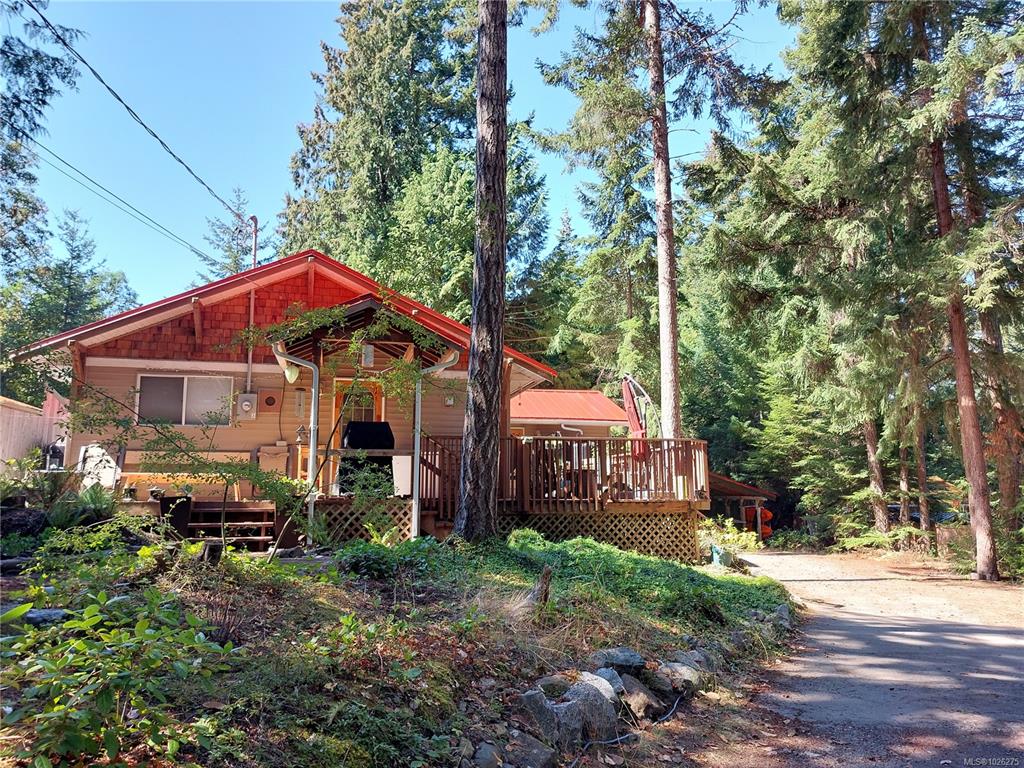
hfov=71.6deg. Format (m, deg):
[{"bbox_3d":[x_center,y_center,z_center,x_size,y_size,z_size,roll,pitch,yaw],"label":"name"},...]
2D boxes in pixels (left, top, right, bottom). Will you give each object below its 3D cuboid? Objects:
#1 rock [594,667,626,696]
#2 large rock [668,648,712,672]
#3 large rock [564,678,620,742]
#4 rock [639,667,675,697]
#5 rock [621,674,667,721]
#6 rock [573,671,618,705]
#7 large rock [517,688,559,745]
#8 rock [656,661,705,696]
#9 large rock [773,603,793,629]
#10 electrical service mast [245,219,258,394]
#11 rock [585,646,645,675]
[{"bbox_3d":[0.649,1.968,4.680,0.220,0.200,0.200,-2,-8,7],"label":"rock"},{"bbox_3d":[1.370,2.138,5.450,0.330,0.220,0.270,-3,-8,13],"label":"large rock"},{"bbox_3d":[0.475,1.944,4.240,0.330,0.330,0.270,-1,-8,6],"label":"large rock"},{"bbox_3d":[1.003,2.073,4.930,0.250,0.190,0.240,-2,-8,11],"label":"rock"},{"bbox_3d":[0.852,2.031,4.600,0.270,0.250,0.290,-2,-8,10],"label":"rock"},{"bbox_3d":[0.523,1.921,4.450,0.290,0.220,0.250,-2,-8,6],"label":"rock"},{"bbox_3d":[0.153,1.996,4.250,0.250,0.290,0.230,-1,-8,2],"label":"large rock"},{"bbox_3d":[1.179,2.062,4.970,0.330,0.230,0.270,-2,-8,12],"label":"rock"},{"bbox_3d":[2.636,2.256,6.920,0.200,0.240,0.200,-4,-8,20],"label":"large rock"},{"bbox_3d":[-4.307,-1.321,11.700,0.150,3.010,0.120,2,-8,-16],"label":"electrical service mast"},{"bbox_3d":[0.736,1.981,5.050,0.400,0.180,0.280,-2,-8,8],"label":"rock"}]

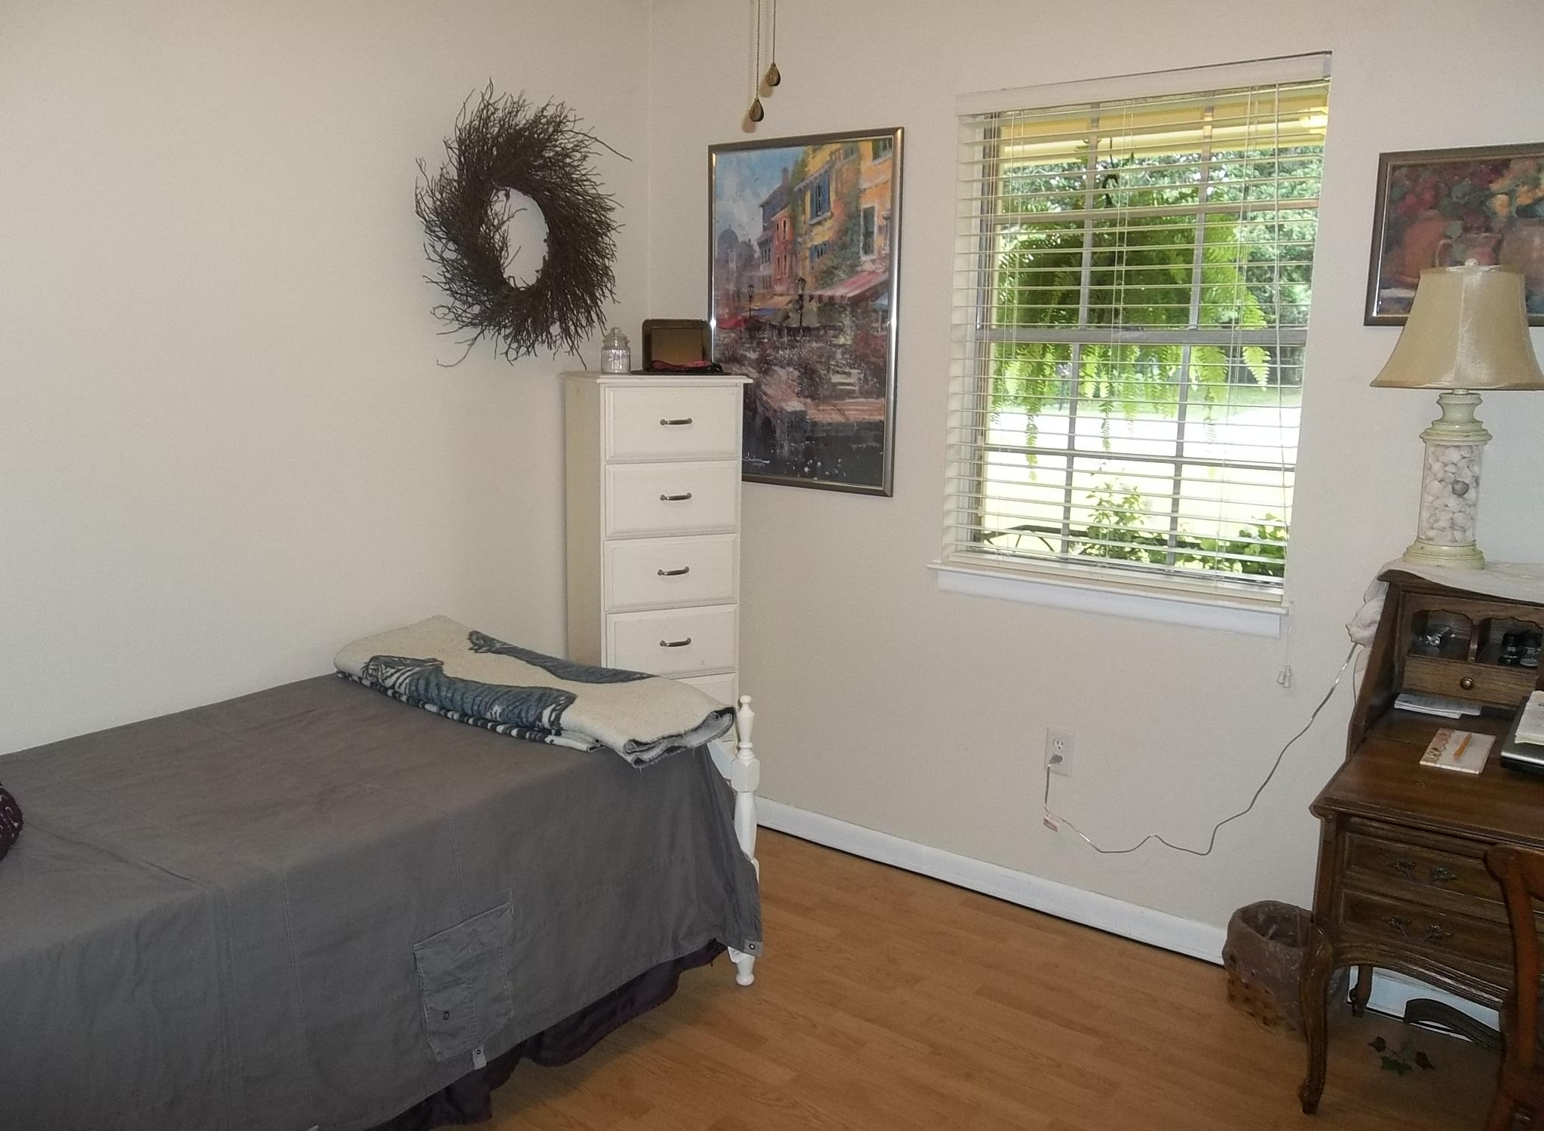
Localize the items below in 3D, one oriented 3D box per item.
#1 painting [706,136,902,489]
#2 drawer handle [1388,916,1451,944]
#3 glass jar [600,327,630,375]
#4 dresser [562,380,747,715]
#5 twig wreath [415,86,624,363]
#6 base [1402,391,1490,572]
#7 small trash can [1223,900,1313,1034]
[{"bbox_3d":[0.067,-0.670,3.244,0.622,0.922,0.025,8,13,35],"label":"painting"},{"bbox_3d":[1.159,0.658,2.156,0.102,0.042,0.025,7,13,31],"label":"drawer handle"},{"bbox_3d":[-0.403,-0.551,3.105,0.078,0.118,0.078,1,11,0],"label":"glass jar"},{"bbox_3d":[-0.314,0.155,3.301,0.408,1.343,0.370,-4,12,-22],"label":"dresser"},{"bbox_3d":[-0.620,-0.859,3.059,0.120,0.650,0.660,8,13,35],"label":"twig wreath"},{"bbox_3d":[1.268,-0.161,2.238,0.138,0.326,0.138,8,13,35],"label":"base"},{"bbox_3d":[1.124,0.876,2.625,0.230,0.210,0.230,8,13,35],"label":"small trash can"}]

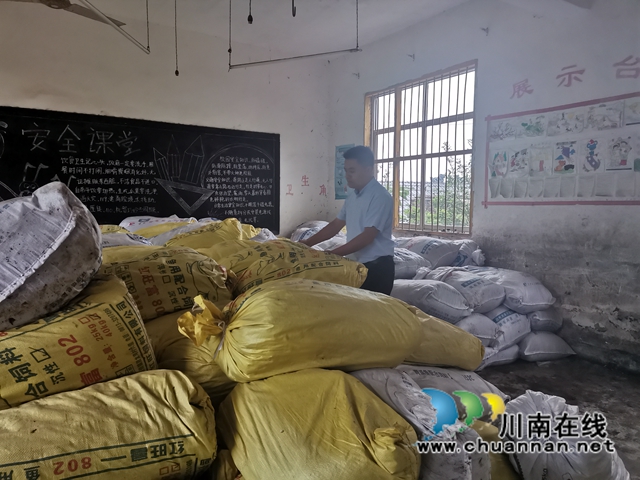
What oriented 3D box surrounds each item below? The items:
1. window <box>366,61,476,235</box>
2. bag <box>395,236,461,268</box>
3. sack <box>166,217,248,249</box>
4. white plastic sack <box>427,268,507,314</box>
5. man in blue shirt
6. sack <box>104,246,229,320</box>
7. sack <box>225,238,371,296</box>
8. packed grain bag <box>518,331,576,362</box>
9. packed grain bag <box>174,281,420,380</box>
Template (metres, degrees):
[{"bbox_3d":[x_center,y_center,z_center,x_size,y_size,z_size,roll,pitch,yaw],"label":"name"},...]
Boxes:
[{"bbox_3d":[1.136,-0.991,5.711,0.120,1.777,1.814,-2,5,-32],"label":"window"},{"bbox_3d":[1.076,0.139,4.950,0.450,0.250,0.720,-4,6,-45],"label":"bag"},{"bbox_3d":[-0.761,-0.017,3.250,0.660,0.260,0.420,-2,5,-32],"label":"sack"},{"bbox_3d":[1.290,0.444,4.445,0.480,0.250,0.700,-4,10,-42],"label":"white plastic sack"},{"bbox_3d":[0.166,0.230,2.967,0.540,1.670,0.480,-1,5,-25],"label":"man in blue shirt"},{"bbox_3d":[-0.793,0.214,2.420,0.750,0.300,0.420,0,4,-8],"label":"sack"},{"bbox_3d":[-0.135,0.145,2.450,0.760,0.280,0.430,-1,4,-17],"label":"sack"},{"bbox_3d":[1.874,0.891,4.220,0.430,0.220,0.660,-1,4,-16],"label":"packed grain bag"},{"bbox_3d":[-0.069,0.311,1.690,0.820,0.310,0.390,0,4,-14],"label":"packed grain bag"}]

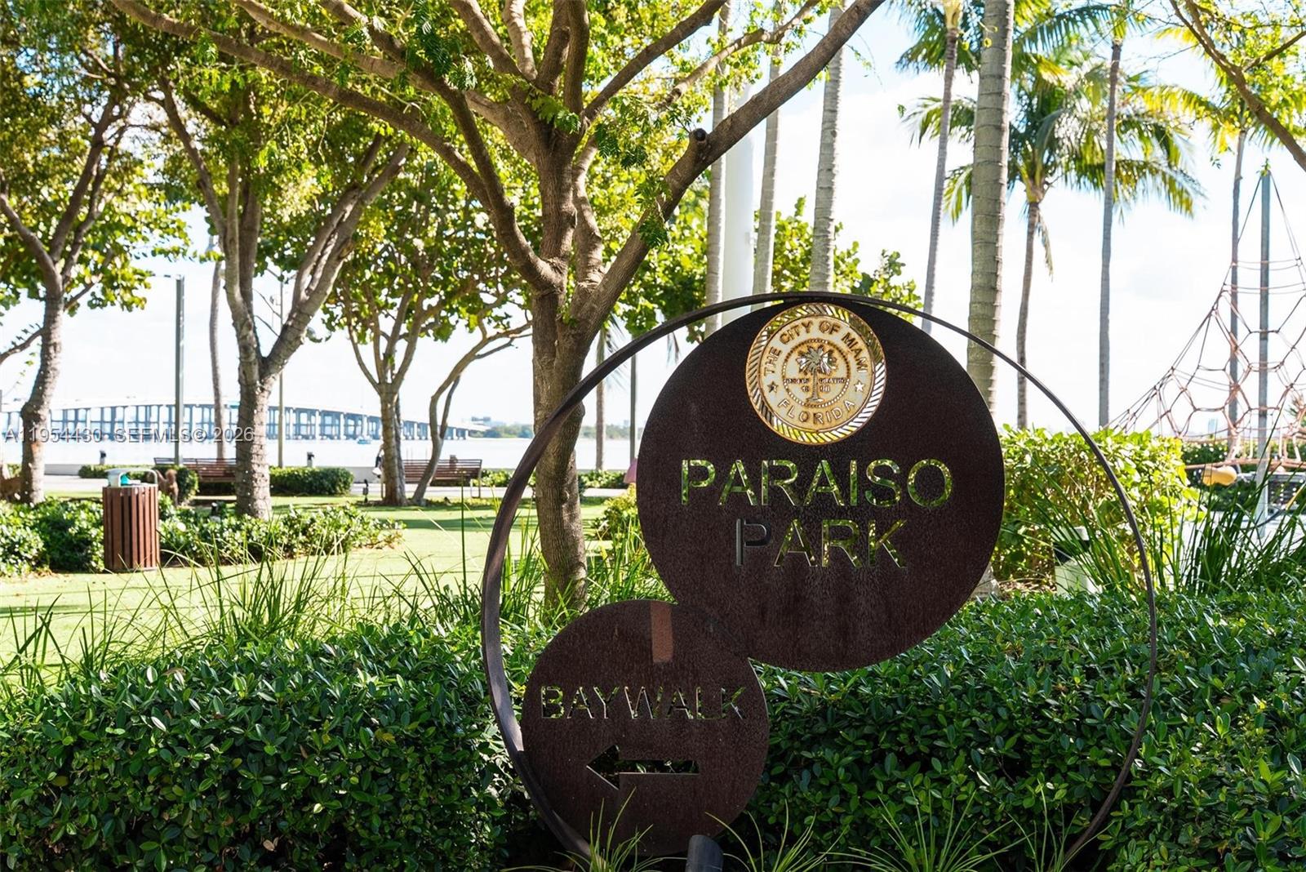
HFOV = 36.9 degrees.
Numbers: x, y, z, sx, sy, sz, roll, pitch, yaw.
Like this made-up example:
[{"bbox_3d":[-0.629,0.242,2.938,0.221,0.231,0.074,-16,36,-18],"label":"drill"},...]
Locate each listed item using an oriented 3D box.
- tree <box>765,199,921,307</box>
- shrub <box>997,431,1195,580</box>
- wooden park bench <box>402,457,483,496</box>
[{"bbox_3d":[3.009,-1.547,36.000,4.400,6.000,4.400,1,0,0],"label":"tree"},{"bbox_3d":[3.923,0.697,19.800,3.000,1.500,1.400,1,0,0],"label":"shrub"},{"bbox_3d":[-4.714,0.917,42.000,2.200,0.850,0.620,1,0,-27],"label":"wooden park bench"}]

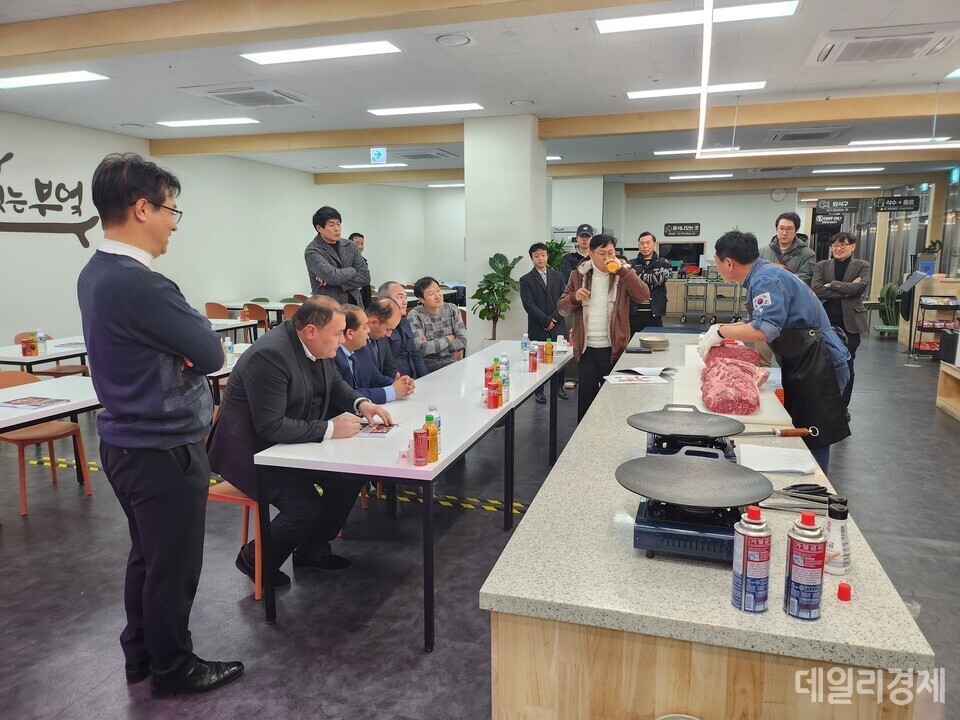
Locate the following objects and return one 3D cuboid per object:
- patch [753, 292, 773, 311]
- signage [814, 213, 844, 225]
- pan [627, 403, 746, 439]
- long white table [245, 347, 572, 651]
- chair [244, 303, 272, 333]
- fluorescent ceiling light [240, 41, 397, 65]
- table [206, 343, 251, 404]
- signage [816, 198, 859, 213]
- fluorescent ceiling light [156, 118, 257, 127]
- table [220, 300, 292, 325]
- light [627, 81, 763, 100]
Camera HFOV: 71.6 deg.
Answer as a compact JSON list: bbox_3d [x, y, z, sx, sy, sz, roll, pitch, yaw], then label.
[{"bbox_3d":[1.210,-0.251,2.850,0.079,0.054,0.012,-17,-13,24],"label":"patch"},{"bbox_3d":[9.917,-4.001,18.887,0.747,0.283,0.040,2,9,17],"label":"signage"},{"bbox_3d":[0.615,0.192,1.996,0.337,0.045,0.415,2,9,17],"label":"pan"},{"bbox_3d":[0.002,0.489,4.457,0.780,0.737,3.777,2,9,17],"label":"long white table"},{"bbox_3d":[-3.489,-0.514,10.864,0.485,0.828,0.535,2,9,17],"label":"chair"},{"bbox_3d":[-1.205,-2.320,5.030,1.210,0.060,0.260,2,9,17],"label":"fluorescent ceiling light"},{"bbox_3d":[-2.074,0.336,5.568,0.788,0.737,1.313,2,9,17],"label":"table"},{"bbox_3d":[8.424,-3.633,15.683,0.890,0.300,0.050,2,9,17],"label":"signage"},{"bbox_3d":[-3.120,-2.716,7.649,1.200,0.060,0.260,2,9,17],"label":"fluorescent ceiling light"},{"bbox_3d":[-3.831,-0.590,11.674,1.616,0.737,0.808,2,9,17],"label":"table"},{"bbox_3d":[1.993,-2.515,6.211,1.210,0.060,0.260,2,9,17],"label":"light"}]

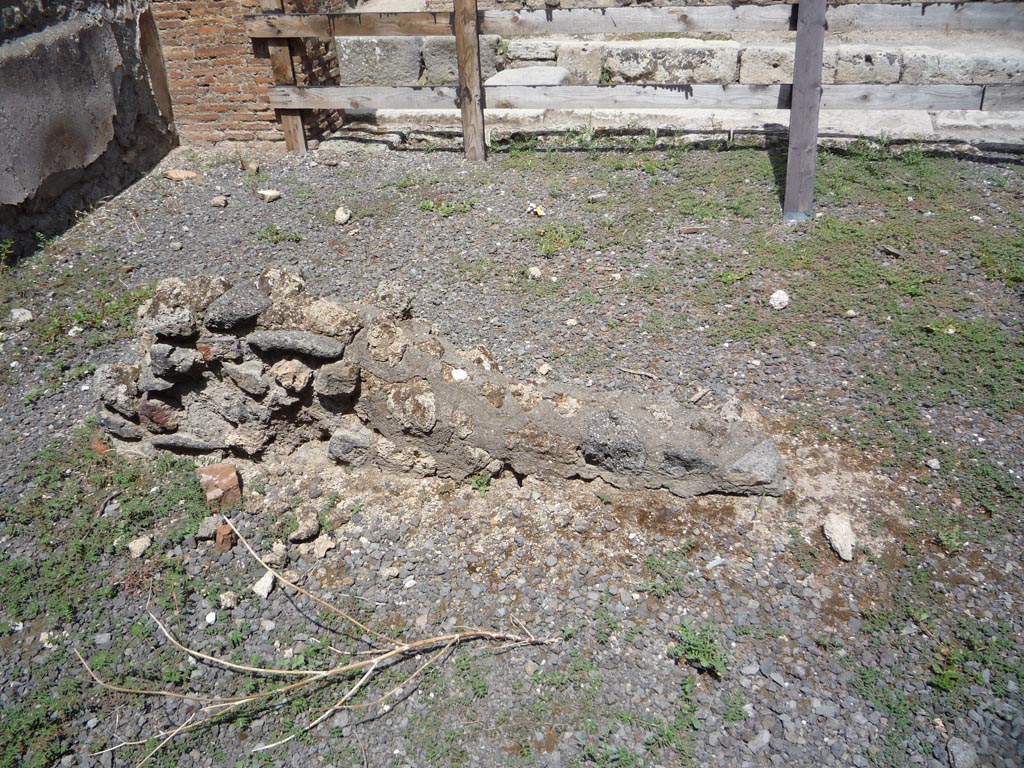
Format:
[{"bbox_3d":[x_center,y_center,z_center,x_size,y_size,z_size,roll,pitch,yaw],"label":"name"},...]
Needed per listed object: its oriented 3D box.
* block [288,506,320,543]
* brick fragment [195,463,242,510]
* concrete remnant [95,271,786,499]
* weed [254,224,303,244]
[{"bbox_3d":[-0.517,0.350,2.212,0.078,0.050,0.080,-8,33,-8],"label":"block"},{"bbox_3d":[-0.772,0.270,2.333,0.110,0.075,0.105,-11,34,-12],"label":"brick fragment"},{"bbox_3d":[-0.223,-0.029,2.478,1.900,0.370,0.490,2,33,8],"label":"concrete remnant"},{"bbox_3d":[-0.992,-0.635,3.769,0.190,0.045,0.100,-3,33,0],"label":"weed"}]

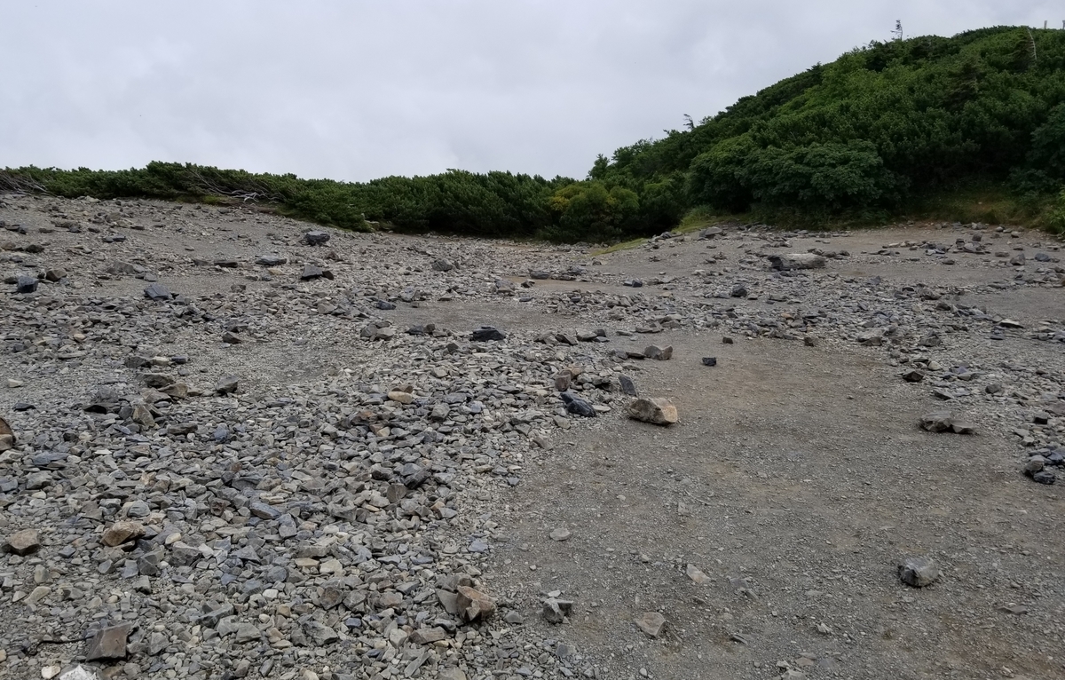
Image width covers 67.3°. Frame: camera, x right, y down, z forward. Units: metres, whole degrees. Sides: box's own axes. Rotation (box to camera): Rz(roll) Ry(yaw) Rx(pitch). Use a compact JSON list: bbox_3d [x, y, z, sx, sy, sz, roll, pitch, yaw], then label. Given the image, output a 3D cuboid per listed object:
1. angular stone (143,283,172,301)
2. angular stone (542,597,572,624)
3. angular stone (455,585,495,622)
[{"bbox_3d":[-5.110,-0.647,10.900,0.370,0.200,0.280,-1,3,-15],"label":"angular stone"},{"bbox_3d":[0.089,0.985,2.906,0.103,0.078,0.077,0,5,2],"label":"angular stone"},{"bbox_3d":[-0.222,1.023,3.100,0.145,0.115,0.130,1,3,20],"label":"angular stone"}]

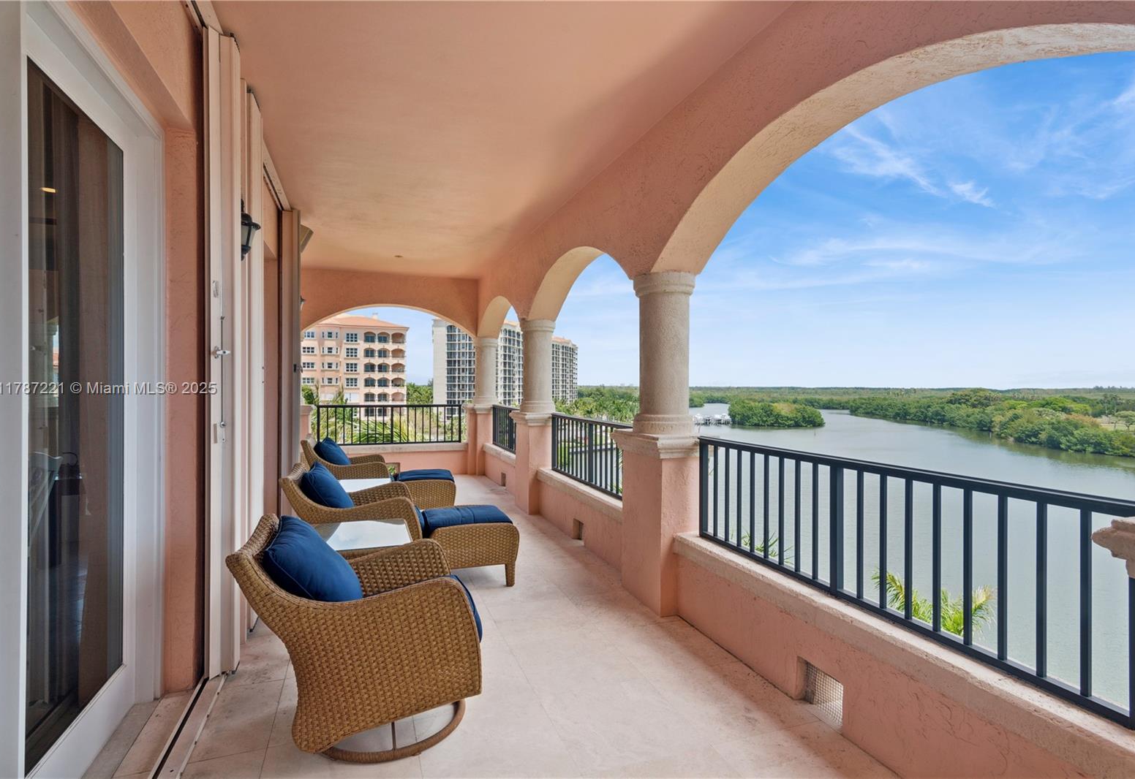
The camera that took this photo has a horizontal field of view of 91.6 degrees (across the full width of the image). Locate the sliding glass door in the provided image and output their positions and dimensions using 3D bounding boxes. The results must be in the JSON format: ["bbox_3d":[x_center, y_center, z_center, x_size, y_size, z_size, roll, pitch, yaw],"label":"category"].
[{"bbox_3d":[-1.731,0.130,1.962,0.068,2.452,0.891,0,0,-20],"label":"sliding glass door"}]

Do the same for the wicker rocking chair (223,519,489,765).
[{"bbox_3d":[-0.837,0.949,2.290,0.877,0.843,0.712,0,0,-20],"label":"wicker rocking chair"}]

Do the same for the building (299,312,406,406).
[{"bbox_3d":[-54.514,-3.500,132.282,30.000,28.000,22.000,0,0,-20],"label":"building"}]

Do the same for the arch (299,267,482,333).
[{"bbox_3d":[-2.731,-1.315,8.597,2.617,0.932,0.384,0,0,-20],"label":"arch"}]

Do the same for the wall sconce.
[{"bbox_3d":[-1.686,-0.825,2.830,0.233,0.322,0.219,0,0,-20],"label":"wall sconce"}]

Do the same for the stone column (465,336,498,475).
[{"bbox_3d":[-1.374,0.271,9.114,0.480,2.199,0.603,0,0,-20],"label":"stone column"}]

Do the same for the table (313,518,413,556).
[{"bbox_3d":[-1.220,1.096,3.165,0.610,0.548,0.589,0,0,-20],"label":"table"}]

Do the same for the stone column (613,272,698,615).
[{"bbox_3d":[0.633,0.315,3.648,0.466,2.110,0.658,0,0,-20],"label":"stone column"}]

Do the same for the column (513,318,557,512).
[{"bbox_3d":[-0.341,0.301,6.341,0.466,2.137,0.658,0,0,-20],"label":"column"}]

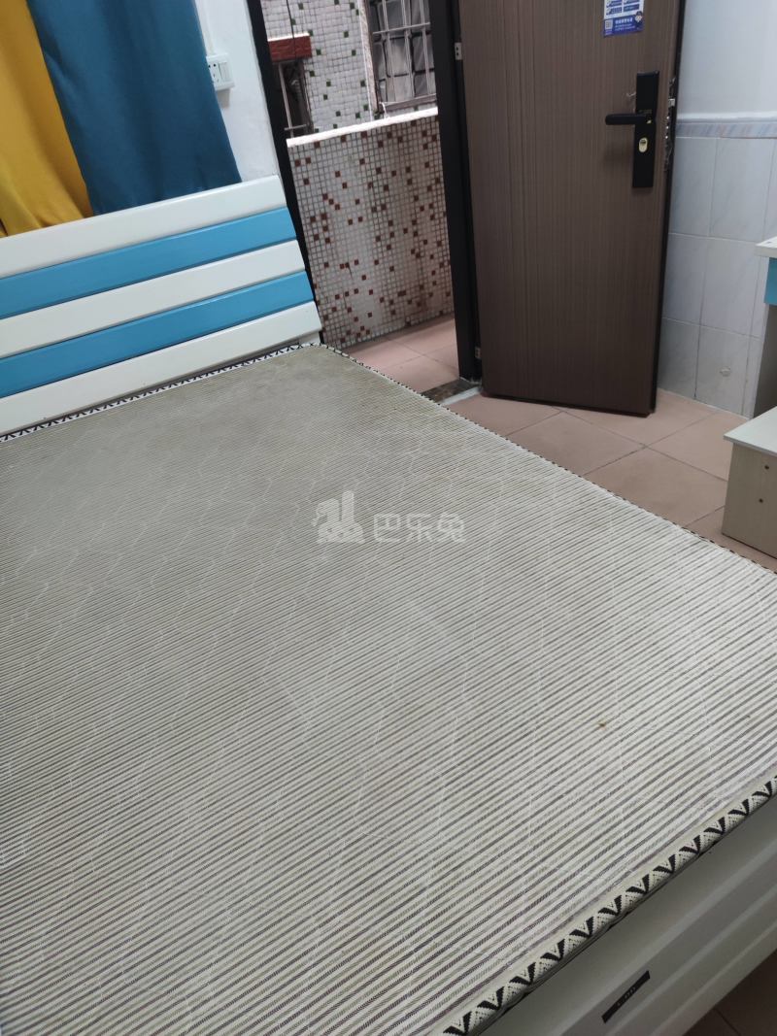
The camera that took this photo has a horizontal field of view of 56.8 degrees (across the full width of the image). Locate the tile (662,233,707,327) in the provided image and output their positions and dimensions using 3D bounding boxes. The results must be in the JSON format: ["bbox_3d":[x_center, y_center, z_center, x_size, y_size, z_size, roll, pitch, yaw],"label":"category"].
[{"bbox_3d":[1.054,-0.859,2.576,0.010,0.300,0.200,-24,35,-21],"label":"tile"}]

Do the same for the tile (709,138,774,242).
[{"bbox_3d":[1.110,-1.030,2.261,0.010,0.300,0.200,-24,35,-21],"label":"tile"}]

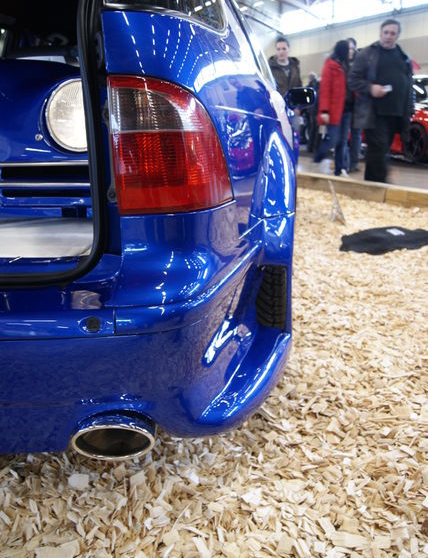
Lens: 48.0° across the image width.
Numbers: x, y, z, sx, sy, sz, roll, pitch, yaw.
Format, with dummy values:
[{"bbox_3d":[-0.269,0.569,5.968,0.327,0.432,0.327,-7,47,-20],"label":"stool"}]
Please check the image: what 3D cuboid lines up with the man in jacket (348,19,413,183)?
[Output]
[{"bbox_3d":[1.855,-1.913,5.347,0.580,1.750,0.400,-11,21,-23],"label":"man in jacket"}]

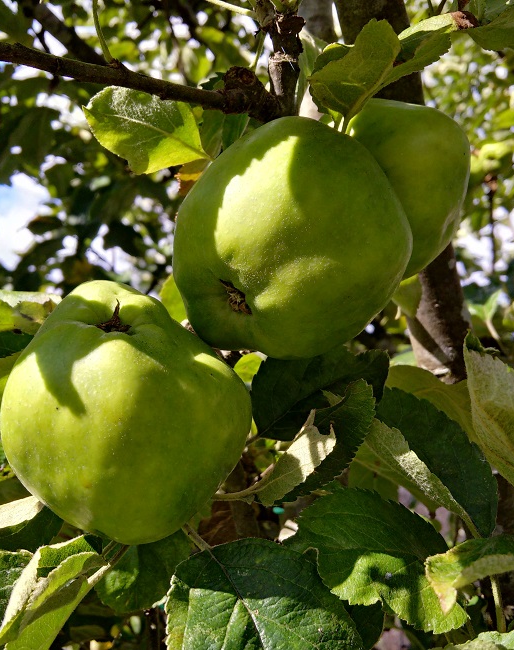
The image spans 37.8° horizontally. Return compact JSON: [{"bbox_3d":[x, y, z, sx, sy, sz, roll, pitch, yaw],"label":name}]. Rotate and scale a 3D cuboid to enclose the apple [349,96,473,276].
[{"bbox_3d":[0.057,-0.059,0.330,0.080,0.080,0.080,21,38,6],"label":"apple"}]

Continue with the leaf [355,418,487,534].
[{"bbox_3d":[0.072,0.065,0.325,0.036,0.066,0.025,-45,3,30],"label":"leaf"}]

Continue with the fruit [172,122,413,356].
[{"bbox_3d":[0.013,-0.031,0.273,0.085,0.085,0.084,24,35,11],"label":"fruit"}]

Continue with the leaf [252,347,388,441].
[{"bbox_3d":[0.027,0.028,0.320,0.062,0.038,0.020,-31,-26,-9],"label":"leaf"}]

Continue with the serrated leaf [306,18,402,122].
[{"bbox_3d":[0.039,-0.100,0.295,0.033,0.043,0.014,18,9,9],"label":"serrated leaf"}]

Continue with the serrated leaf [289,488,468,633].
[{"bbox_3d":[0.049,0.094,0.300,0.062,0.055,0.025,30,-35,6],"label":"serrated leaf"}]

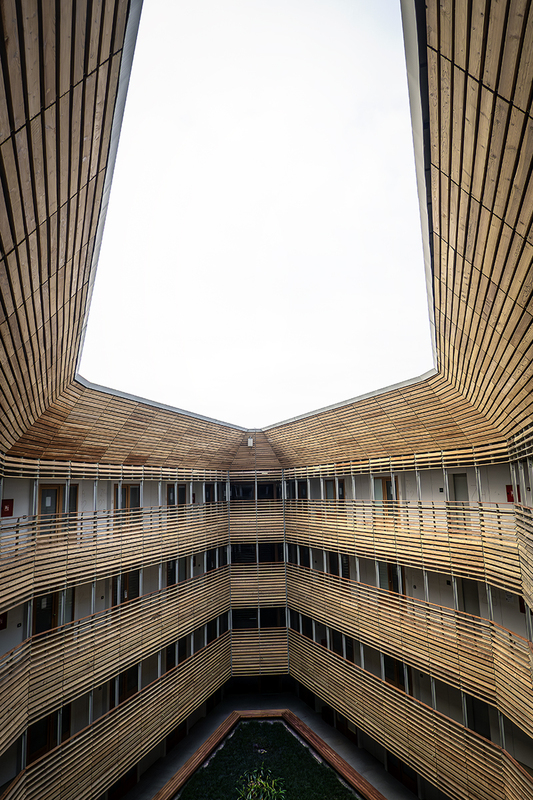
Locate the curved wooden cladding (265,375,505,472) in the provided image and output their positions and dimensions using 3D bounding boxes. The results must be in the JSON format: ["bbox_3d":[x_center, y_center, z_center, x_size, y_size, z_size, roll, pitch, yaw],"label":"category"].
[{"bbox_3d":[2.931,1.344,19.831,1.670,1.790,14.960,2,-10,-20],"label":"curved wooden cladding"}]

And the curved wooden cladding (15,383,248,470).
[{"bbox_3d":[-3.663,1.516,19.682,1.980,1.790,14.800,-5,-10,16],"label":"curved wooden cladding"}]

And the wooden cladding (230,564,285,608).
[{"bbox_3d":[-0.372,8.977,25.764,2.680,2.070,0.200,-1,-10,-2],"label":"wooden cladding"}]

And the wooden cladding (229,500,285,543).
[{"bbox_3d":[-0.460,6.021,26.265,2.680,2.070,0.200,-1,-10,-2],"label":"wooden cladding"}]

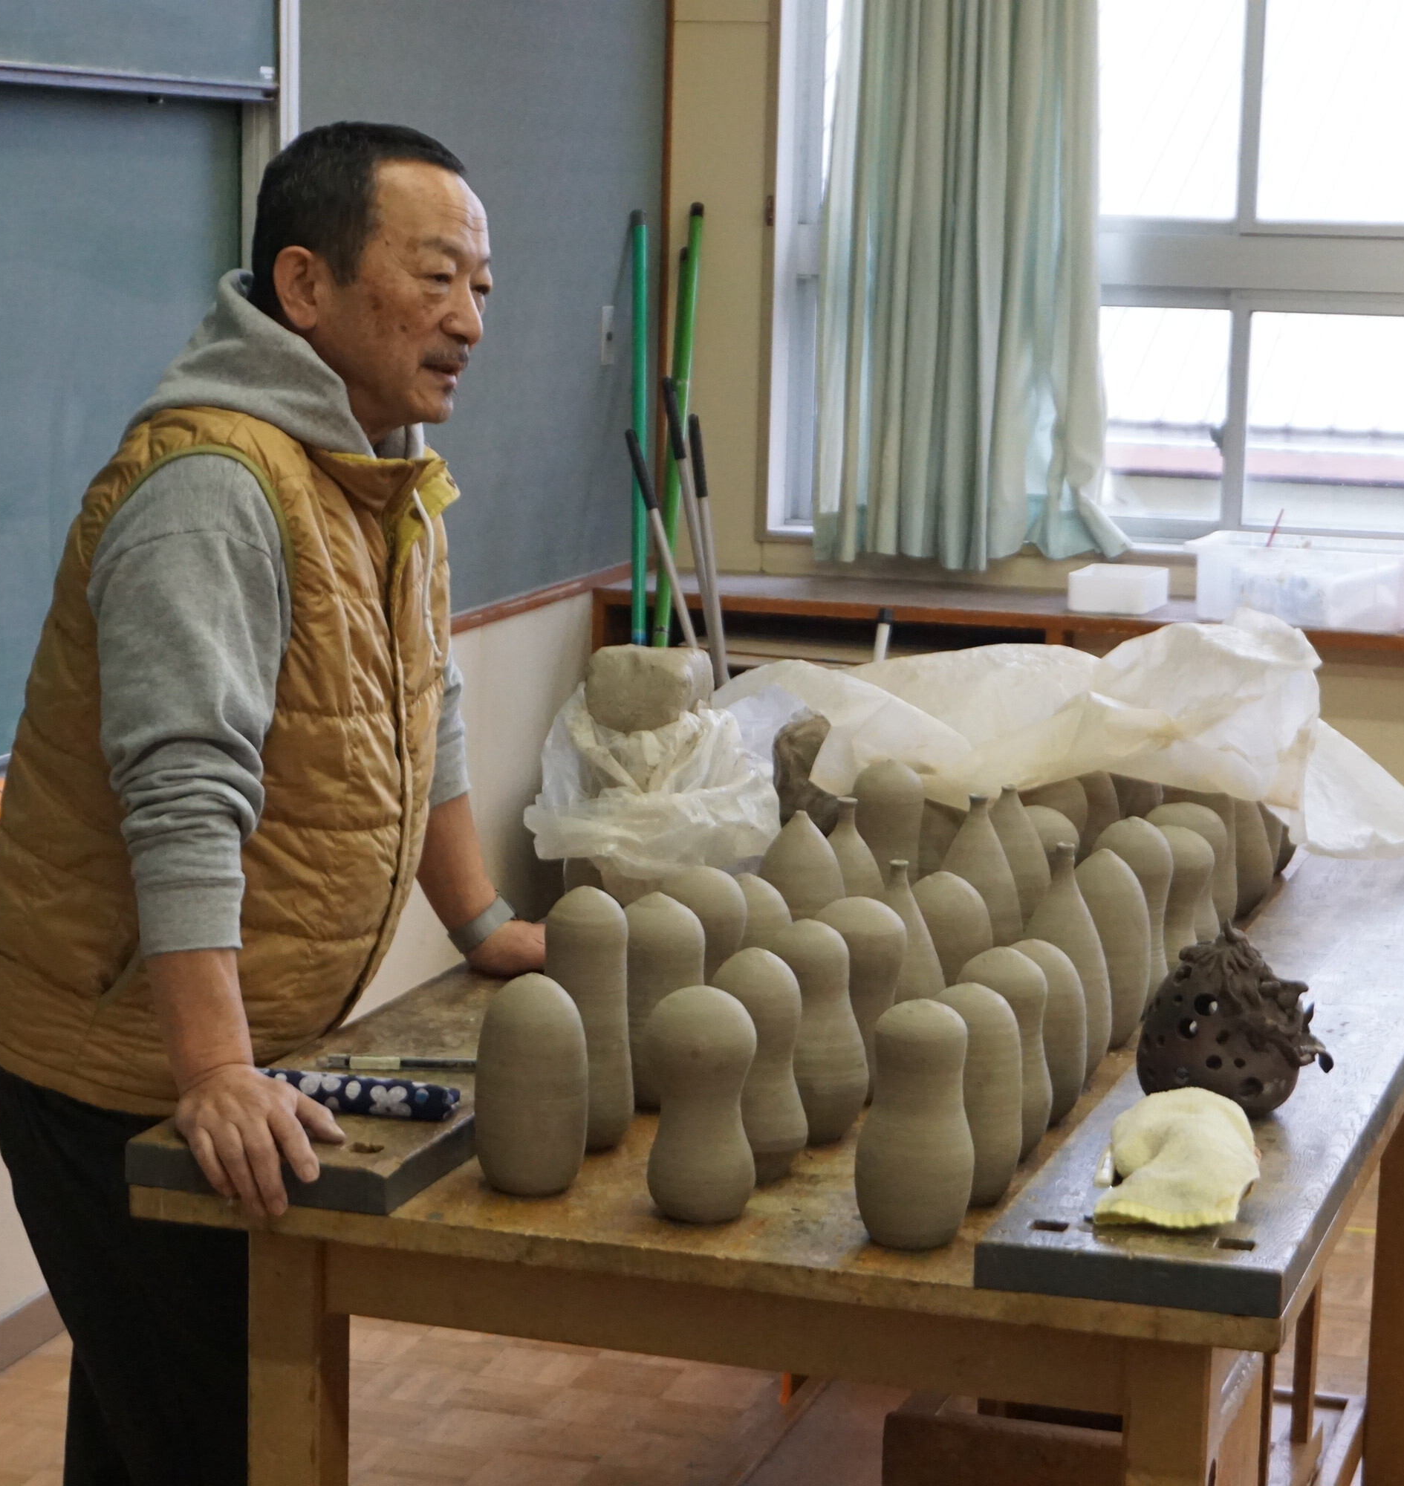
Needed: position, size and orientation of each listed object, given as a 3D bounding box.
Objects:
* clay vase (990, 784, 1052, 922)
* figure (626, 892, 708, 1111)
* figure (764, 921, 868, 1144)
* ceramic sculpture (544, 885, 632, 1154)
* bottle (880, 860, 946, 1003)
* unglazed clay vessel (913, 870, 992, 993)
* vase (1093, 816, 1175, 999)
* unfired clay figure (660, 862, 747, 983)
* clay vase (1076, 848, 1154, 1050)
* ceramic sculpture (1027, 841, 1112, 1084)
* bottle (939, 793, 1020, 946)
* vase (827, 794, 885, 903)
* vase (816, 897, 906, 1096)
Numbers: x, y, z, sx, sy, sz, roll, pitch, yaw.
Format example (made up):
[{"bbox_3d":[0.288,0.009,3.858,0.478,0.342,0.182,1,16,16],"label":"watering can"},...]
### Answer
[{"bbox_3d":[0.314,0.136,3.512,0.094,0.186,0.094,4,10,18],"label":"clay vase"},{"bbox_3d":[-0.038,0.221,2.950,0.085,0.184,0.085,1,9,0],"label":"figure"},{"bbox_3d":[0.086,0.239,2.839,0.102,0.187,0.102,1,9,0],"label":"figure"},{"bbox_3d":[-0.095,0.223,2.793,0.081,0.213,0.081,1,9,0],"label":"ceramic sculpture"},{"bbox_3d":[0.178,0.198,3.109,0.094,0.187,0.094,4,10,18],"label":"bottle"},{"bbox_3d":[0.229,0.195,3.247,0.095,0.149,0.095,4,10,18],"label":"unglazed clay vessel"},{"bbox_3d":[0.417,0.167,3.307,0.088,0.193,0.088,4,10,18],"label":"vase"},{"bbox_3d":[-0.004,0.202,3.053,0.090,0.189,0.090,4,10,18],"label":"unfired clay figure"},{"bbox_3d":[0.373,0.190,3.178,0.092,0.186,0.092,4,10,18],"label":"clay vase"},{"bbox_3d":[0.320,0.194,3.021,0.094,0.213,0.094,4,9,18],"label":"ceramic sculpture"},{"bbox_3d":[0.265,0.152,3.301,0.096,0.207,0.096,4,9,18],"label":"bottle"},{"bbox_3d":[0.140,0.151,3.333,0.088,0.195,0.088,4,9,18],"label":"vase"},{"bbox_3d":[0.135,0.222,2.979,0.090,0.179,0.090,1,9,0],"label":"vase"}]

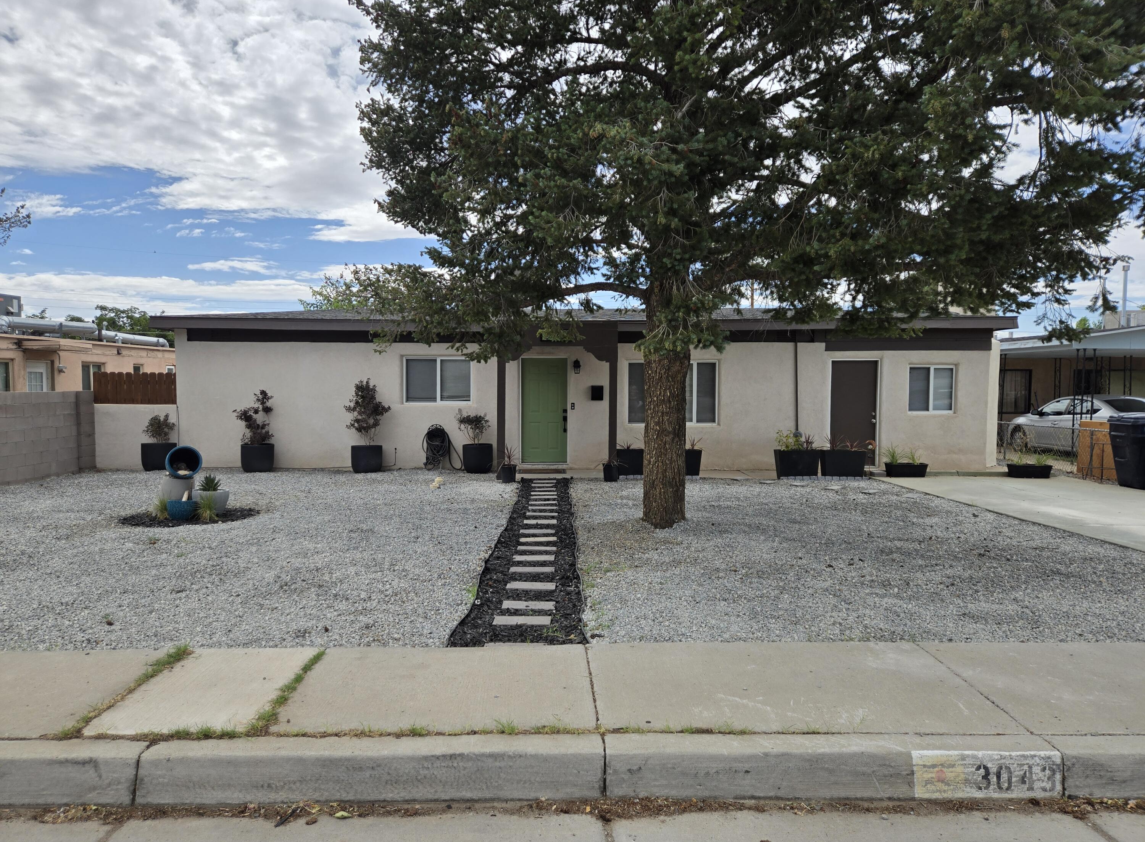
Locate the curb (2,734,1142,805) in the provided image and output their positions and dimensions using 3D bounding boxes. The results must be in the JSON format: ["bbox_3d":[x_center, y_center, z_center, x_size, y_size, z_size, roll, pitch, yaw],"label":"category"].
[{"bbox_3d":[0.002,1.432,3.170,4.800,0.200,0.180,0,3,-1],"label":"curb"}]

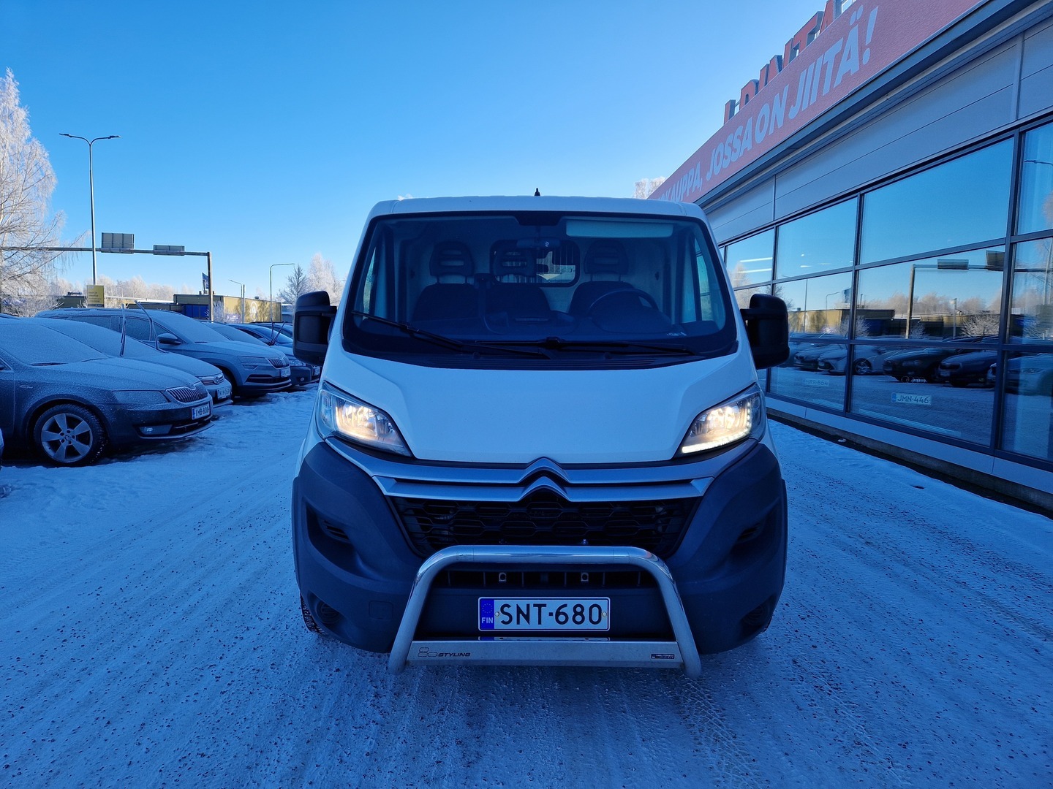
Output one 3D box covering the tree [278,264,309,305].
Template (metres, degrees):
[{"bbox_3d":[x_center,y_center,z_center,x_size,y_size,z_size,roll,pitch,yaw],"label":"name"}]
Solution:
[{"bbox_3d":[-32.852,-13.626,100.367,5.400,9.800,5.400,1,5,-2],"label":"tree"}]

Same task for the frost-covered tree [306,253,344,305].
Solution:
[{"bbox_3d":[-37.759,-19.122,131.877,7.800,14.700,7.800,1,5,-2],"label":"frost-covered tree"}]

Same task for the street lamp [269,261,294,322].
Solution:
[{"bbox_3d":[-32.577,-12.718,93.426,3.300,9.300,0.300,1,5,-2],"label":"street lamp"}]

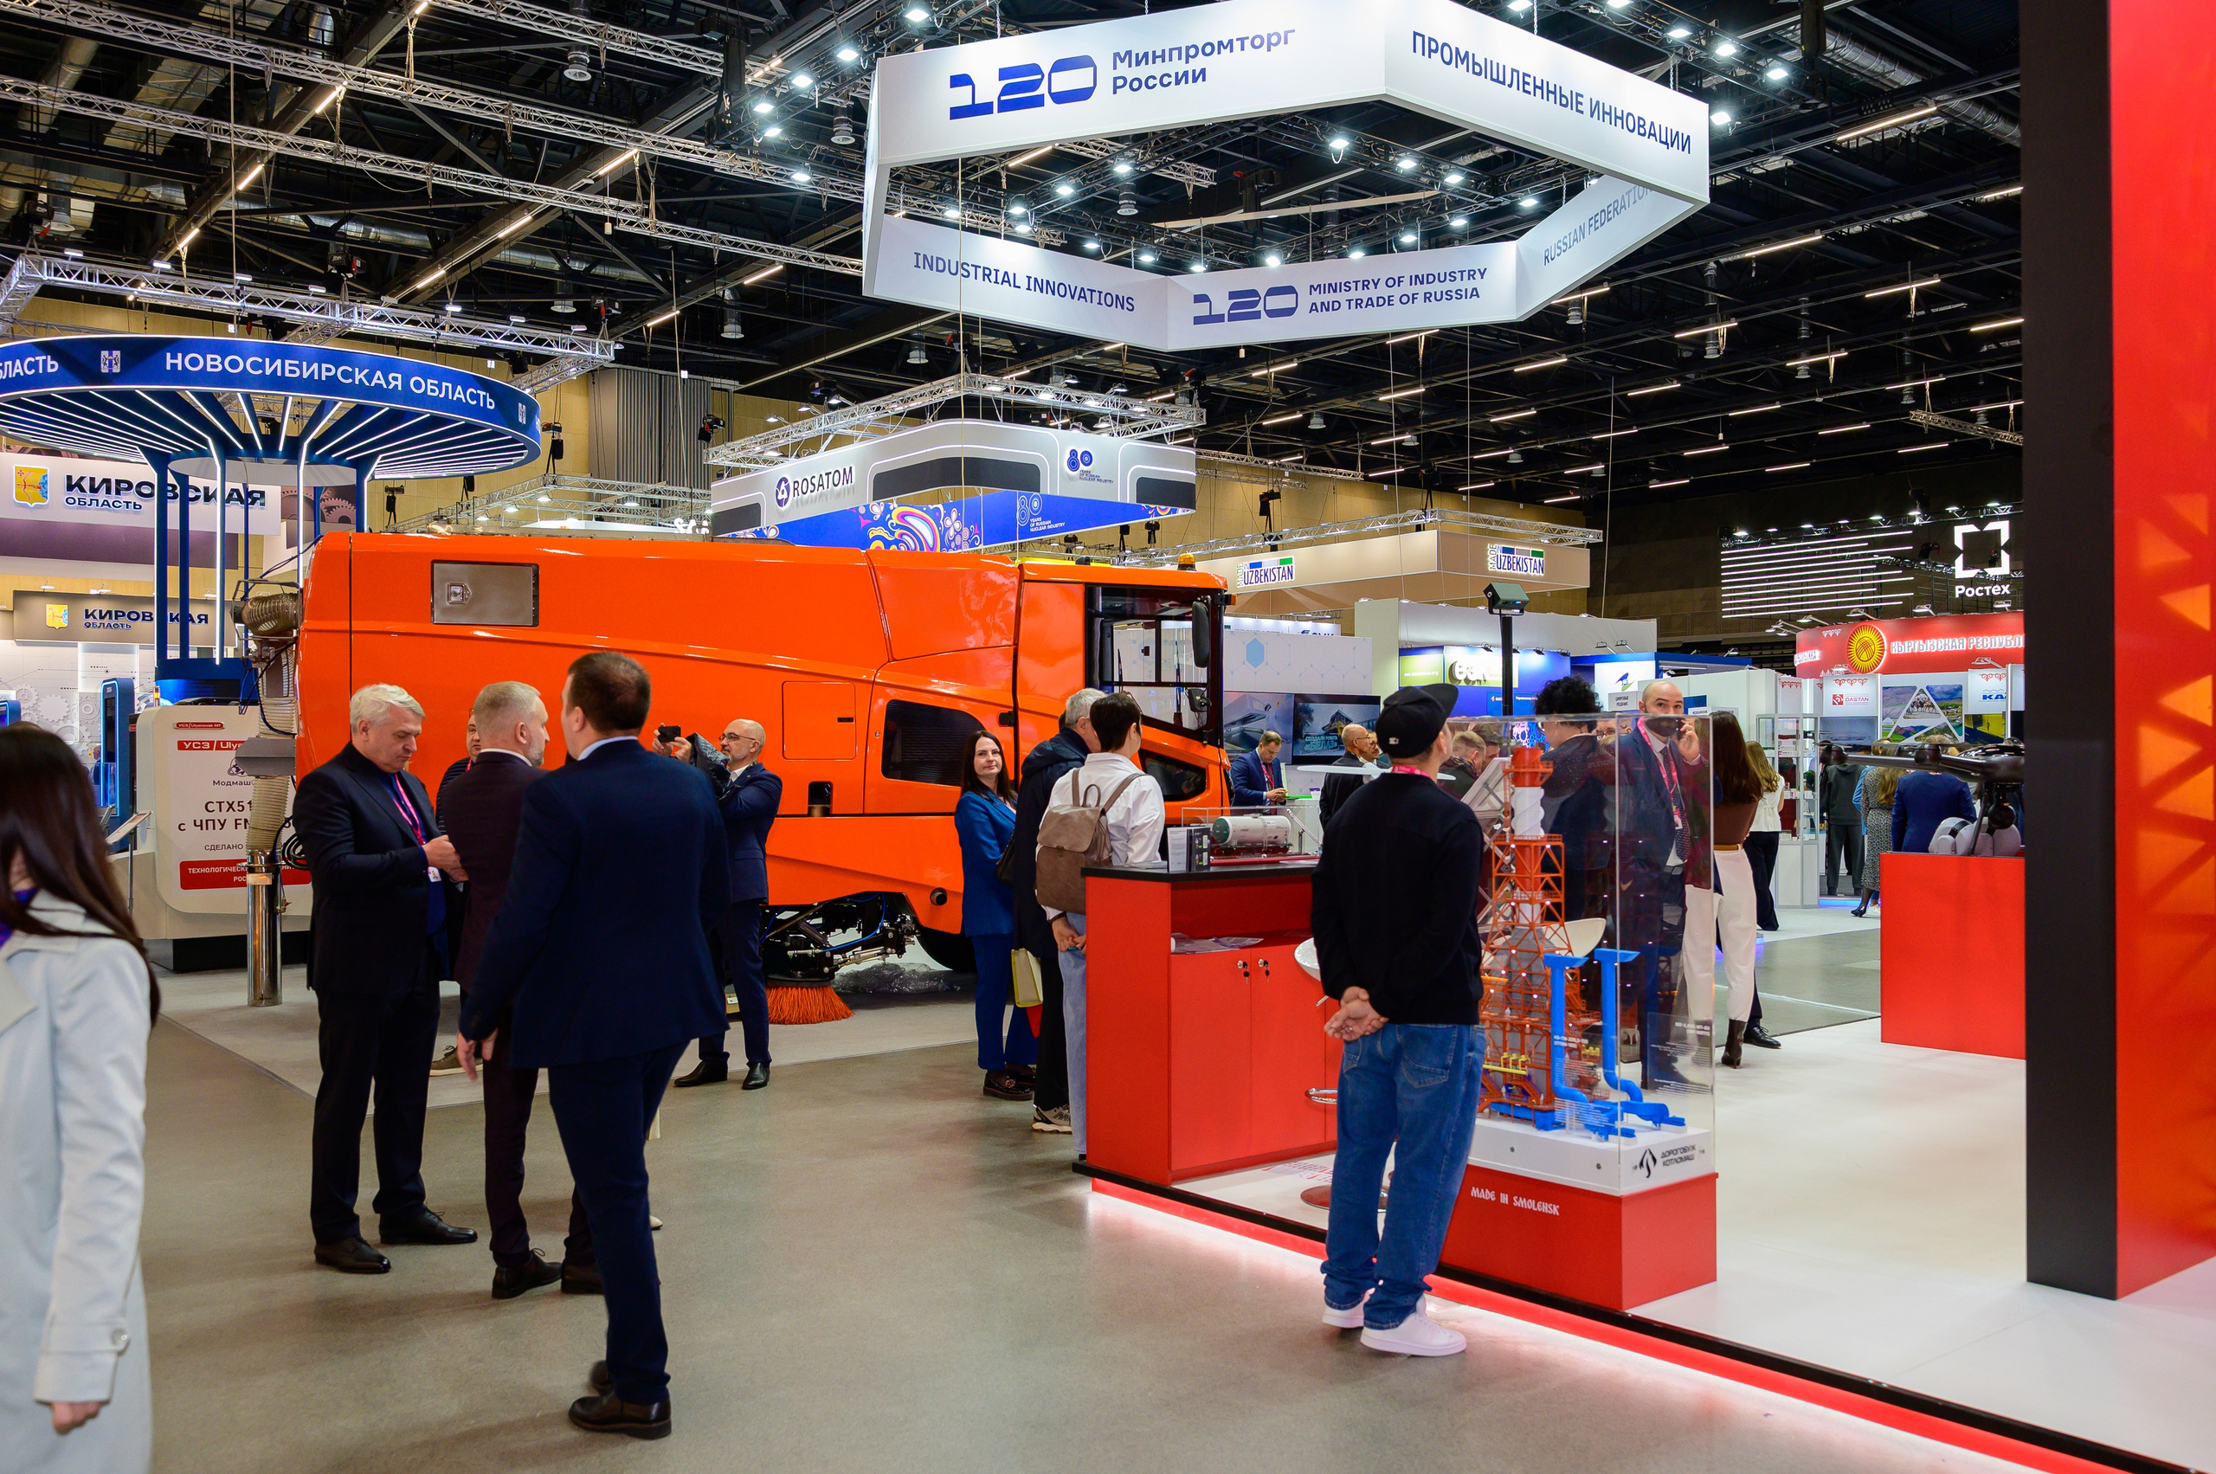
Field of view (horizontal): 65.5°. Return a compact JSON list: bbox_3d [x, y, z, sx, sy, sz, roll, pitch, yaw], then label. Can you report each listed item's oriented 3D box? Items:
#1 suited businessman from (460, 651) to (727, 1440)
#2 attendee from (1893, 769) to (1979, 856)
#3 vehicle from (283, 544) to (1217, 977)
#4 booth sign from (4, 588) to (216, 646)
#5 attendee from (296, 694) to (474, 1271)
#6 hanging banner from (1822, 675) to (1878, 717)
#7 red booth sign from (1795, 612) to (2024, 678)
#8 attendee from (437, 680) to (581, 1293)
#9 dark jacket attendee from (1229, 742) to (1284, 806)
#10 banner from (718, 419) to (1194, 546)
[{"bbox_3d":[-1.190,0.713,4.020,0.580,1.780,0.420,0,-1,-21],"label":"suited businessman"},{"bbox_3d":[5.567,0.830,11.600,0.530,1.720,0.340,0,-1,25],"label":"attendee"},{"bbox_3d":[-2.420,0.216,12.750,6.200,2.970,2.500,0,-1,-18],"label":"vehicle"},{"bbox_3d":[-12.157,-1.427,21.200,2.300,0.630,0.150,1,-1,-40],"label":"booth sign"},{"bbox_3d":[-2.242,0.736,5.350,0.450,1.770,0.500,0,-1,23],"label":"attendee"},{"bbox_3d":[8.959,-0.491,20.800,0.040,0.510,0.750,0,-1,-41],"label":"hanging banner"},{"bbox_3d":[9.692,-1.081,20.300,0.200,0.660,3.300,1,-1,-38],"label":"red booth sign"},{"bbox_3d":[-1.732,0.727,5.060,0.520,1.770,0.380,-1,-1,40],"label":"attendee"},{"bbox_3d":[1.272,0.791,14.800,0.500,1.720,0.380,0,-1,-37],"label":"dark jacket attendee"},{"bbox_3d":[-2.950,-4.200,30.000,4.700,1.030,7.900,1,-1,-40],"label":"banner"}]

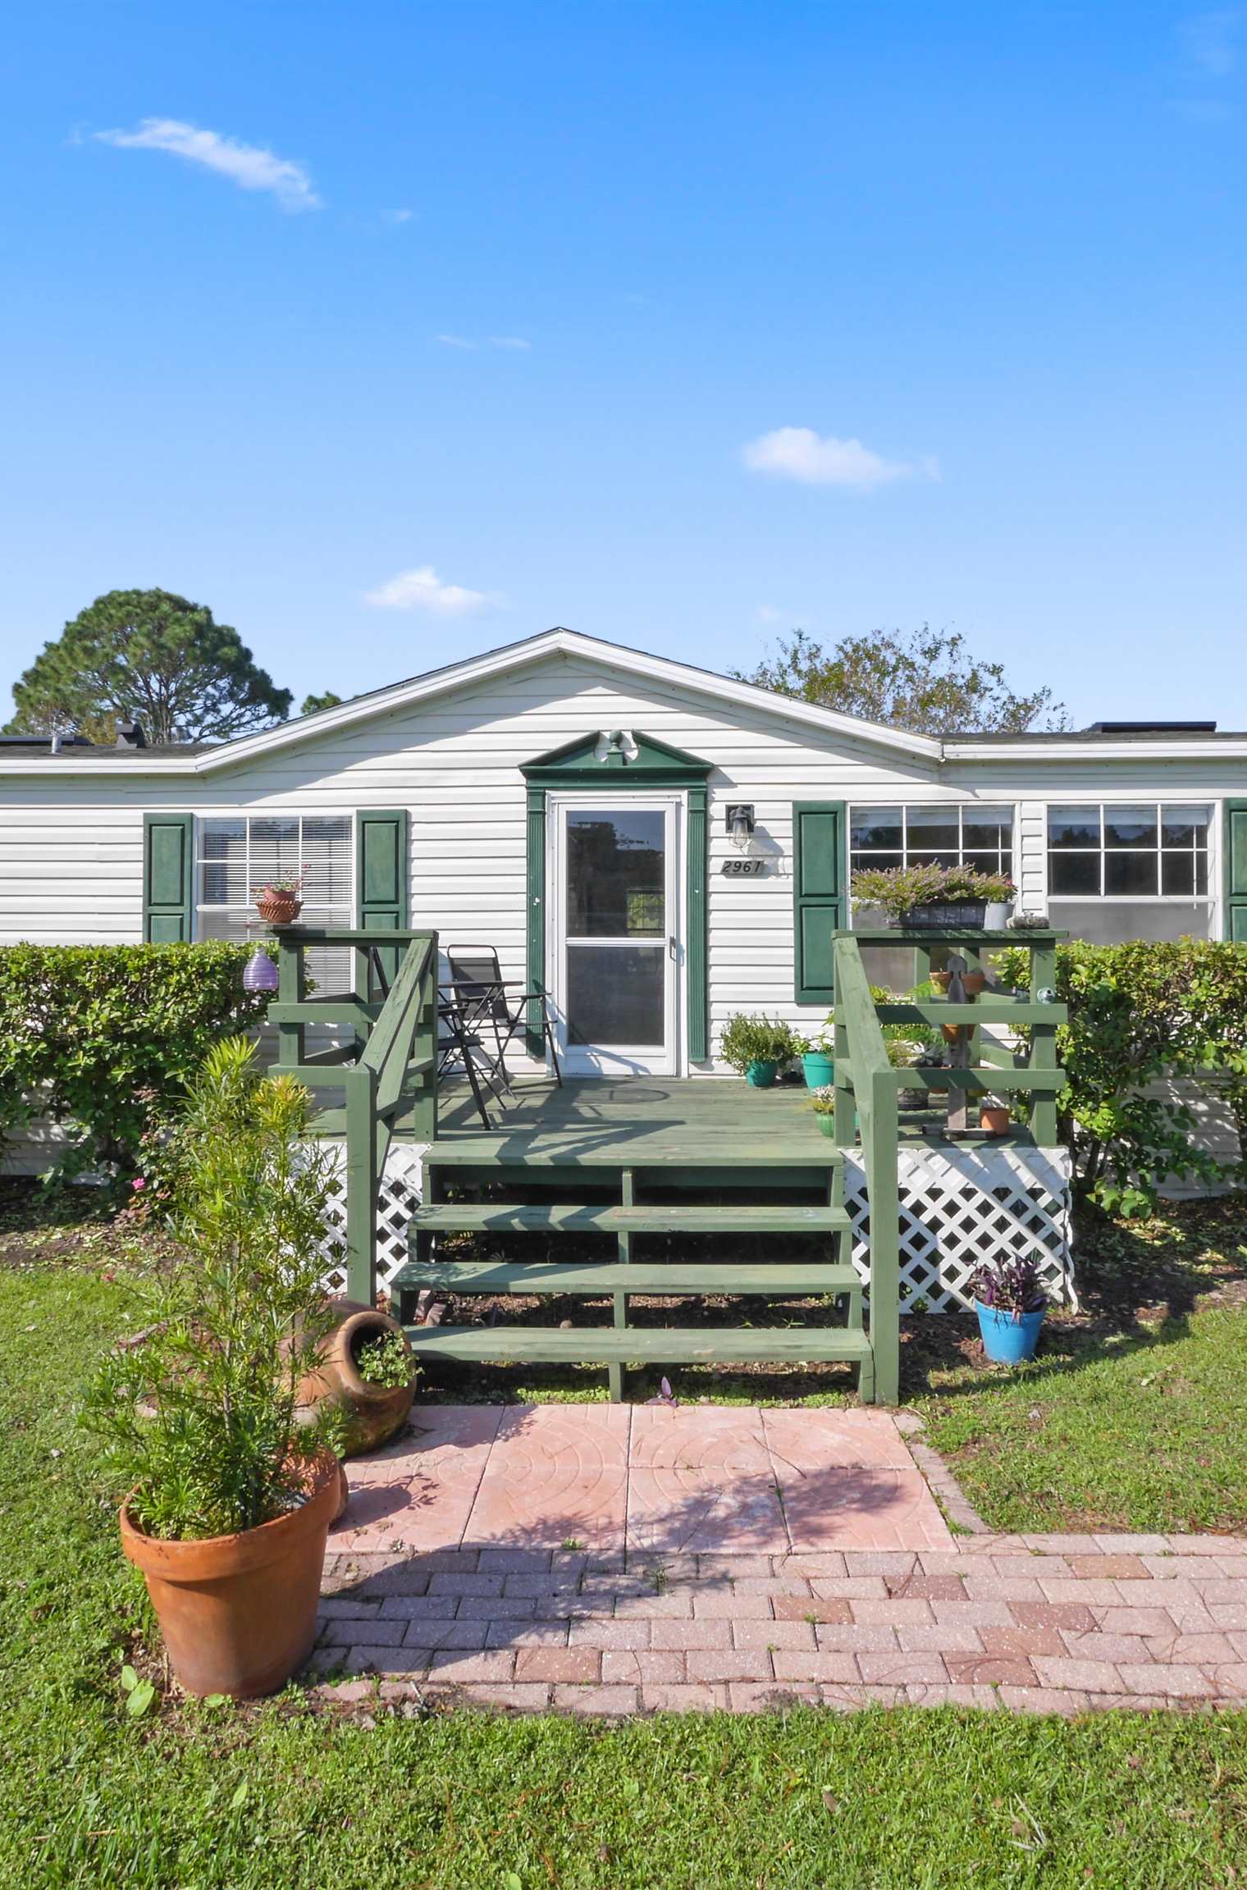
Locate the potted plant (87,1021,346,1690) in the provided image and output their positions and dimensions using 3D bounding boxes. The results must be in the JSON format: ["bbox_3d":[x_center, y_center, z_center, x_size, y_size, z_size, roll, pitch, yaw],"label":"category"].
[{"bbox_3d":[-0.950,0.945,2.370,0.600,1.460,0.570,0,-1,0],"label":"potted plant"}]

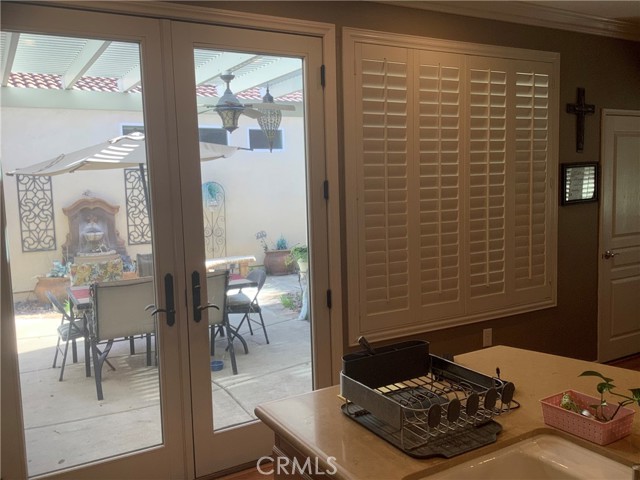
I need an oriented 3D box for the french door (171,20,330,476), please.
[{"bbox_3d":[-0.333,0.067,3.216,0.870,2.410,0.060,-5,7,-29],"label":"french door"}]

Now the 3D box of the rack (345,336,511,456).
[{"bbox_3d":[0.311,0.430,1.655,0.375,0.160,0.420,-5,7,-29],"label":"rack"}]

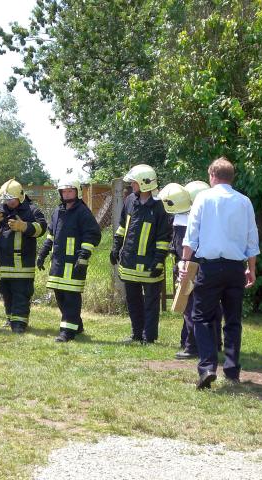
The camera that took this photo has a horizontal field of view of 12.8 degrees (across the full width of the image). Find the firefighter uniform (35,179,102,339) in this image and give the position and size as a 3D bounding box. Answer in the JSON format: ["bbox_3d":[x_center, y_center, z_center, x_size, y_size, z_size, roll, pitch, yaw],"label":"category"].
[{"bbox_3d":[-0.649,0.222,12.300,0.580,1.680,0.450,2,4,32],"label":"firefighter uniform"}]

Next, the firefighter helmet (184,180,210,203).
[{"bbox_3d":[0.632,-0.420,10.750,0.290,0.250,0.230,2,4,25],"label":"firefighter helmet"}]

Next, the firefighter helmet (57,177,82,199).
[{"bbox_3d":[-0.647,-0.547,12.250,0.255,0.245,0.300,1,3,22],"label":"firefighter helmet"}]

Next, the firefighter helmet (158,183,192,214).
[{"bbox_3d":[0.387,-0.369,10.350,0.290,0.260,0.230,2,4,28],"label":"firefighter helmet"}]

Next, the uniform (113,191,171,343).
[{"bbox_3d":[0.111,0.274,11.800,0.540,1.550,0.380,2,4,37],"label":"uniform"}]

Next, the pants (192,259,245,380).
[{"bbox_3d":[0.702,0.626,9.350,0.430,0.980,0.360,0,3,0],"label":"pants"}]

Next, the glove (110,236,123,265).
[{"bbox_3d":[-0.141,0.111,11.750,0.130,0.290,0.130,2,4,37],"label":"glove"}]

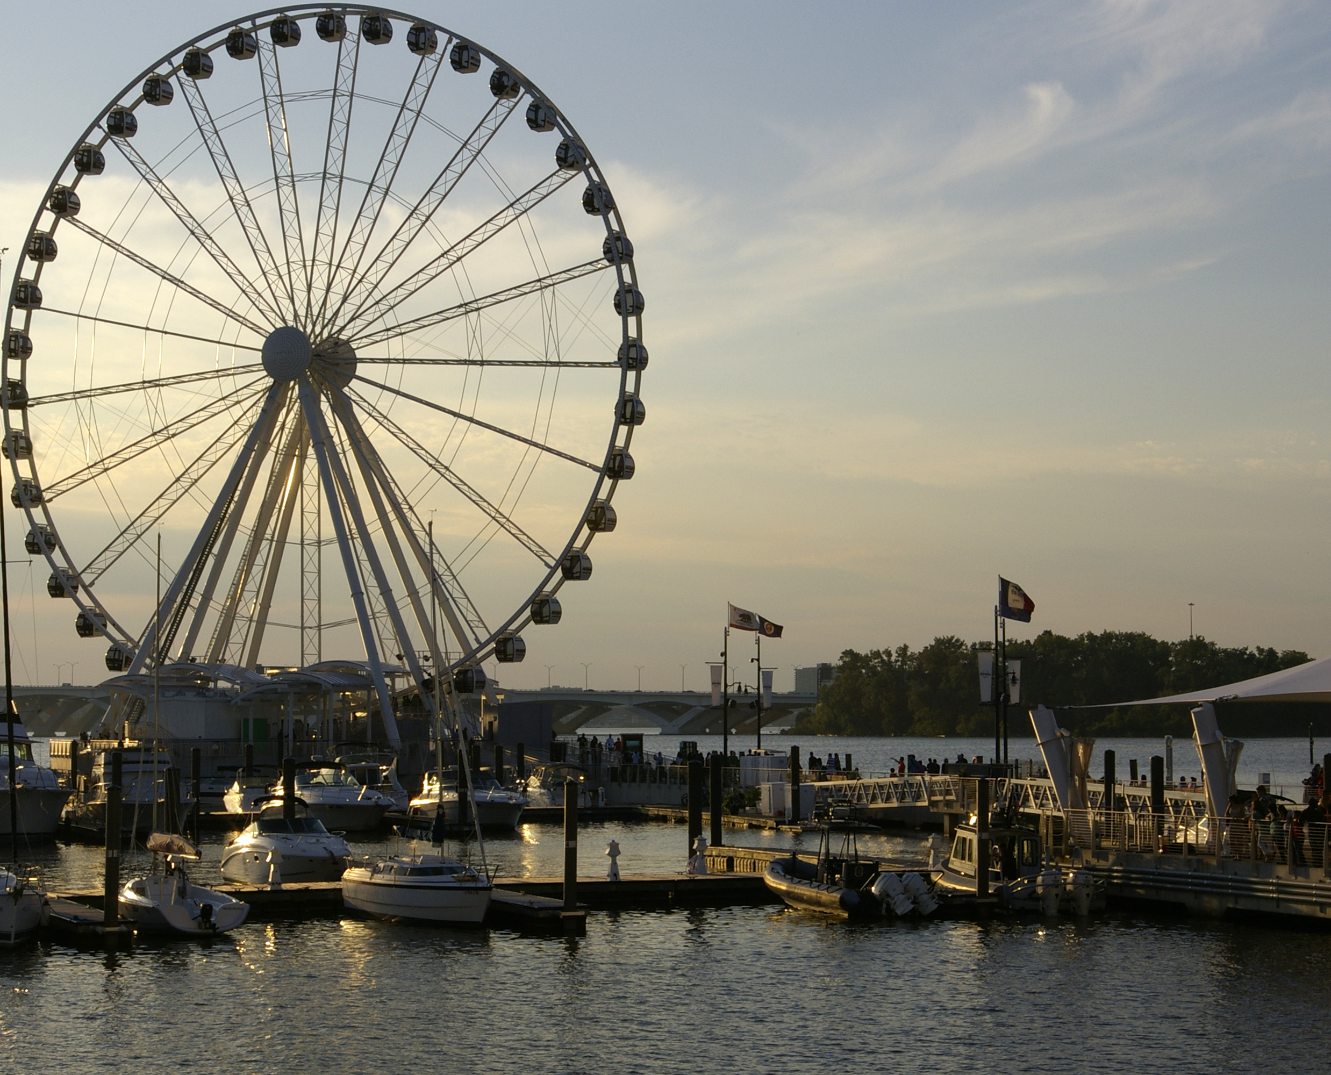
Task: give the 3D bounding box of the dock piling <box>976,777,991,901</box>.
[{"bbox_3d":[8.743,8.374,79.026,0.340,3.513,0.340,0,-4,0],"label":"dock piling"}]

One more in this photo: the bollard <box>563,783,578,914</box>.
[{"bbox_3d":[-2.275,7.499,69.409,0.320,3.360,0.320,1,-4,-23],"label":"bollard"}]

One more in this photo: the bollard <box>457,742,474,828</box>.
[{"bbox_3d":[-8.859,11.014,125.866,0.370,3.640,0.370,1,-4,-23],"label":"bollard"}]

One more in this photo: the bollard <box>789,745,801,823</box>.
[{"bbox_3d":[6.066,11.599,134.533,0.390,3.710,0.390,0,-4,0],"label":"bollard"}]

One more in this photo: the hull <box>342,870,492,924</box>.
[{"bbox_3d":[-6.090,9.391,75.328,2.350,1.150,7.800,2,-4,-27],"label":"hull"}]

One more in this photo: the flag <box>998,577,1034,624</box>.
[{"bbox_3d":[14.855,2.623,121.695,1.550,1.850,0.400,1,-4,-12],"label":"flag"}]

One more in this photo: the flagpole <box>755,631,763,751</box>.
[{"bbox_3d":[5.302,9.342,162.888,0.190,7.940,0.190,1,-4,-23],"label":"flagpole"}]

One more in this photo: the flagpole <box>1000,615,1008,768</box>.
[{"bbox_3d":[16.984,8.254,143.767,0.180,8.550,0.180,0,-4,0],"label":"flagpole"}]

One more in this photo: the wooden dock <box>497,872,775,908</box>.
[{"bbox_3d":[-1.273,10.182,82.922,9.500,0.650,2.500,1,-4,-22],"label":"wooden dock"}]

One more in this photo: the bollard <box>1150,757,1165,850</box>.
[{"bbox_3d":[18.091,9.840,105.586,0.420,3.500,0.420,0,-4,0],"label":"bollard"}]

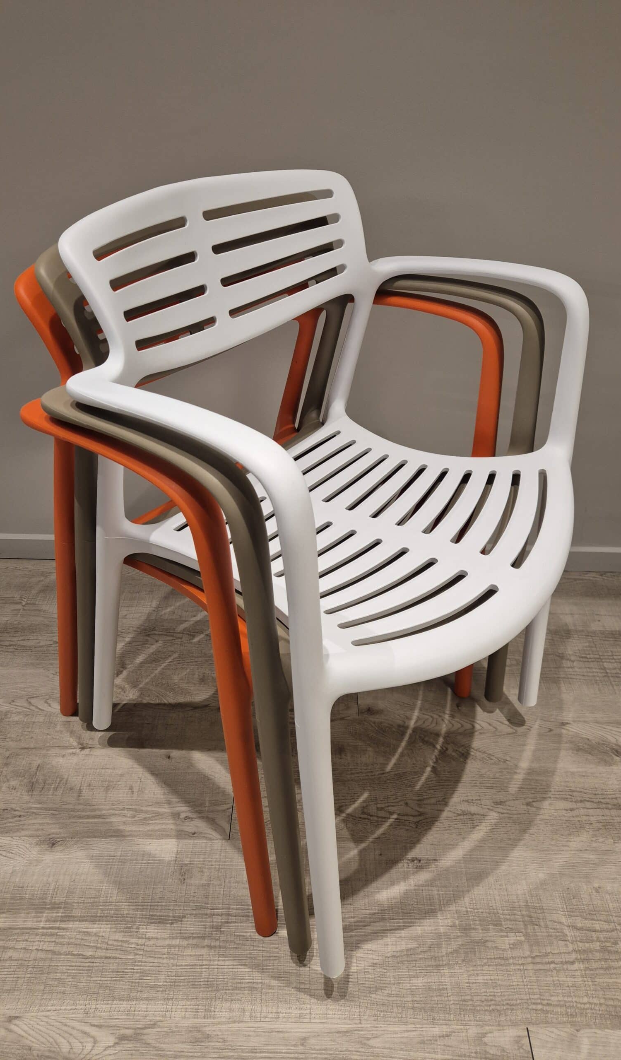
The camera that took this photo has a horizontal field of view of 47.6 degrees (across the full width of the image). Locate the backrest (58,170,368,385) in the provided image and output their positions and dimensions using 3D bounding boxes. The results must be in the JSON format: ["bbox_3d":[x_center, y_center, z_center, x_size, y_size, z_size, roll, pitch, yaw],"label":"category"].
[{"bbox_3d":[-0.087,-0.294,0.775,0.106,0.187,0.404,10,34,42],"label":"backrest"}]

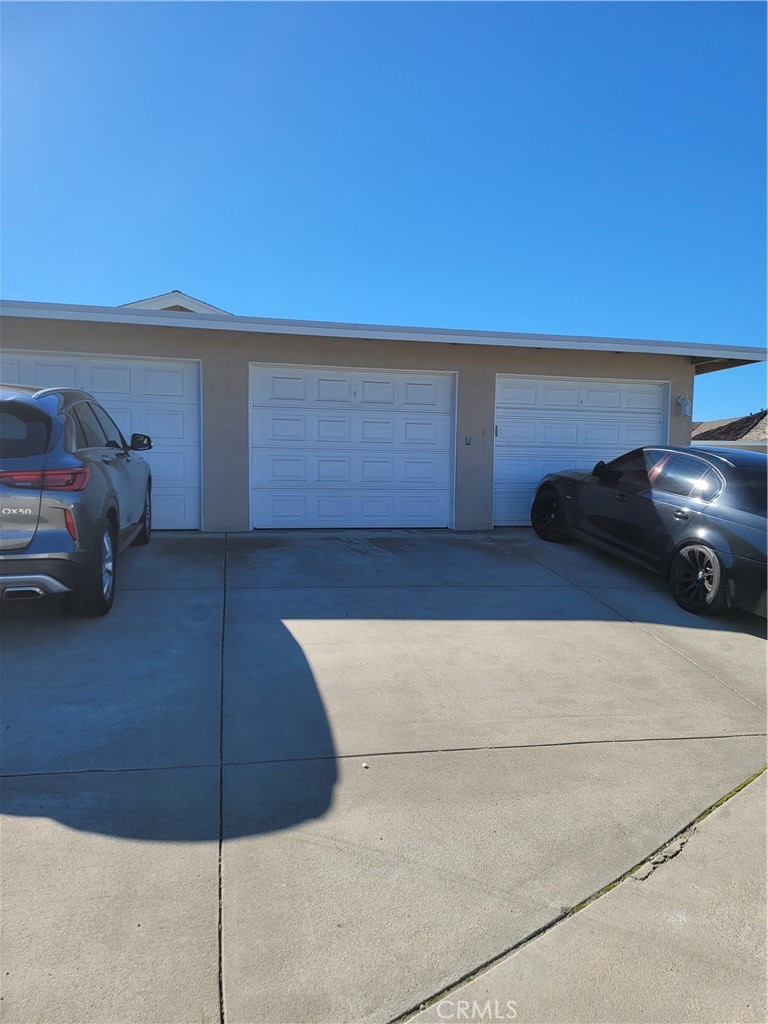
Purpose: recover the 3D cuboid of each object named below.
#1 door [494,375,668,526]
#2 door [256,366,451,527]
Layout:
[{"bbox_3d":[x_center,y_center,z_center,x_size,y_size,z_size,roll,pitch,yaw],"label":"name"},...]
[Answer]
[{"bbox_3d":[2.827,-0.821,10.918,2.699,2.108,0.100,0,4,-15],"label":"door"},{"bbox_3d":[-0.360,-0.816,10.091,2.733,2.108,0.100,0,4,-15],"label":"door"}]

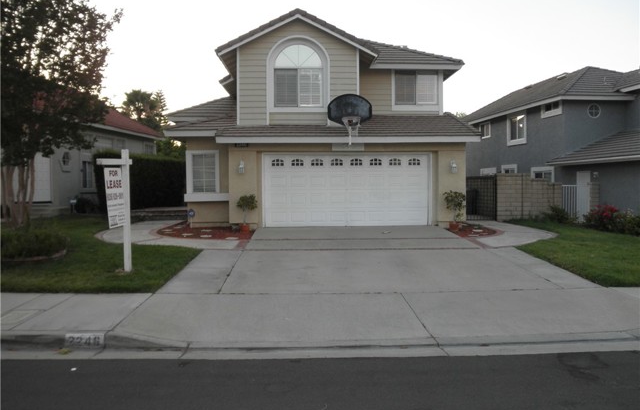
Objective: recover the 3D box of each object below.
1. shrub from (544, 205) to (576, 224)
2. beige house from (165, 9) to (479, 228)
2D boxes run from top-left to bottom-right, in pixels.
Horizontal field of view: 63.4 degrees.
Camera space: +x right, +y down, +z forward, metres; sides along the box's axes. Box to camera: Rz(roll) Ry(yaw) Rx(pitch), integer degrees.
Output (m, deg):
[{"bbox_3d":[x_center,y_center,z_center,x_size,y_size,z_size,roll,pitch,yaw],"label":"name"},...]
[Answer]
[{"bbox_3d":[7.990,0.310,17.200,1.030,0.620,0.900,0,2,-2],"label":"shrub"},{"bbox_3d":[-0.580,-2.900,19.900,9.700,6.800,10.800,0,2,-2],"label":"beige house"}]

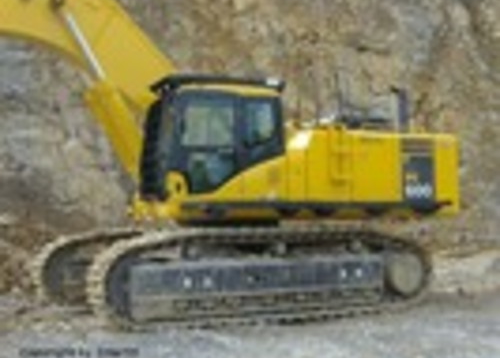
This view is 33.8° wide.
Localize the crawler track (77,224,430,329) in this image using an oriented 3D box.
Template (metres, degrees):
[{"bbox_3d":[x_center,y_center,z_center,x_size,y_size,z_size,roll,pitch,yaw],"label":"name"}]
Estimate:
[{"bbox_3d":[0.344,1.421,12.203,5.450,1.260,0.720,2,-3,-29],"label":"crawler track"}]

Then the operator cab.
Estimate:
[{"bbox_3d":[-0.568,-0.519,12.519,1.900,1.810,1.120,1,-3,-22],"label":"operator cab"}]

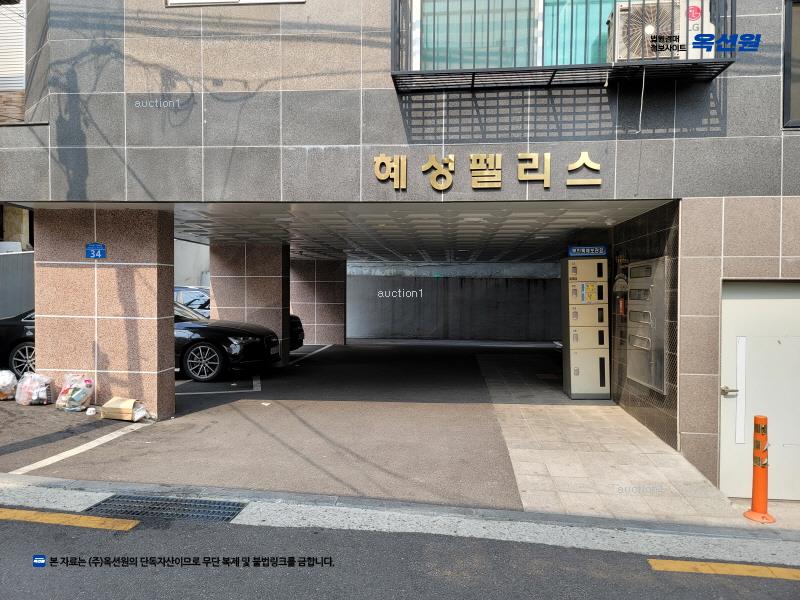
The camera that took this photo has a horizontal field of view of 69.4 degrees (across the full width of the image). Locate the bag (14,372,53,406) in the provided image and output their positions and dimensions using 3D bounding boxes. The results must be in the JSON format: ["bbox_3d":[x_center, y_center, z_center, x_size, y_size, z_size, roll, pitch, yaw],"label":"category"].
[{"bbox_3d":[-3.977,0.969,6.270,0.380,0.360,0.320,0,1,5],"label":"bag"}]

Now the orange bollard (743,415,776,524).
[{"bbox_3d":[2.720,1.265,4.360,0.245,0.765,0.245,0,1,5],"label":"orange bollard"}]

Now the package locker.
[{"bbox_3d":[2.700,0.414,8.400,0.540,1.960,0.500,0,1,3],"label":"package locker"}]

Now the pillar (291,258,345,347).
[{"bbox_3d":[-2.260,0.064,16.260,1.500,2.360,0.450,0,1,5],"label":"pillar"}]

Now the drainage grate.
[{"bbox_3d":[-1.680,1.525,4.190,1.050,0.050,0.370,0,1,5],"label":"drainage grate"}]

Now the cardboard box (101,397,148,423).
[{"bbox_3d":[-2.975,1.155,6.150,0.380,0.165,0.320,0,1,5],"label":"cardboard box"}]

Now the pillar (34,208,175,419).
[{"bbox_3d":[-3.327,0.159,6.570,1.410,2.310,0.420,0,1,5],"label":"pillar"}]

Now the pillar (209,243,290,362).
[{"bbox_3d":[-2.860,0.083,11.050,1.390,2.290,0.450,0,1,5],"label":"pillar"}]

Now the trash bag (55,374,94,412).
[{"bbox_3d":[-3.487,0.993,6.200,0.390,0.370,0.320,0,1,5],"label":"trash bag"}]

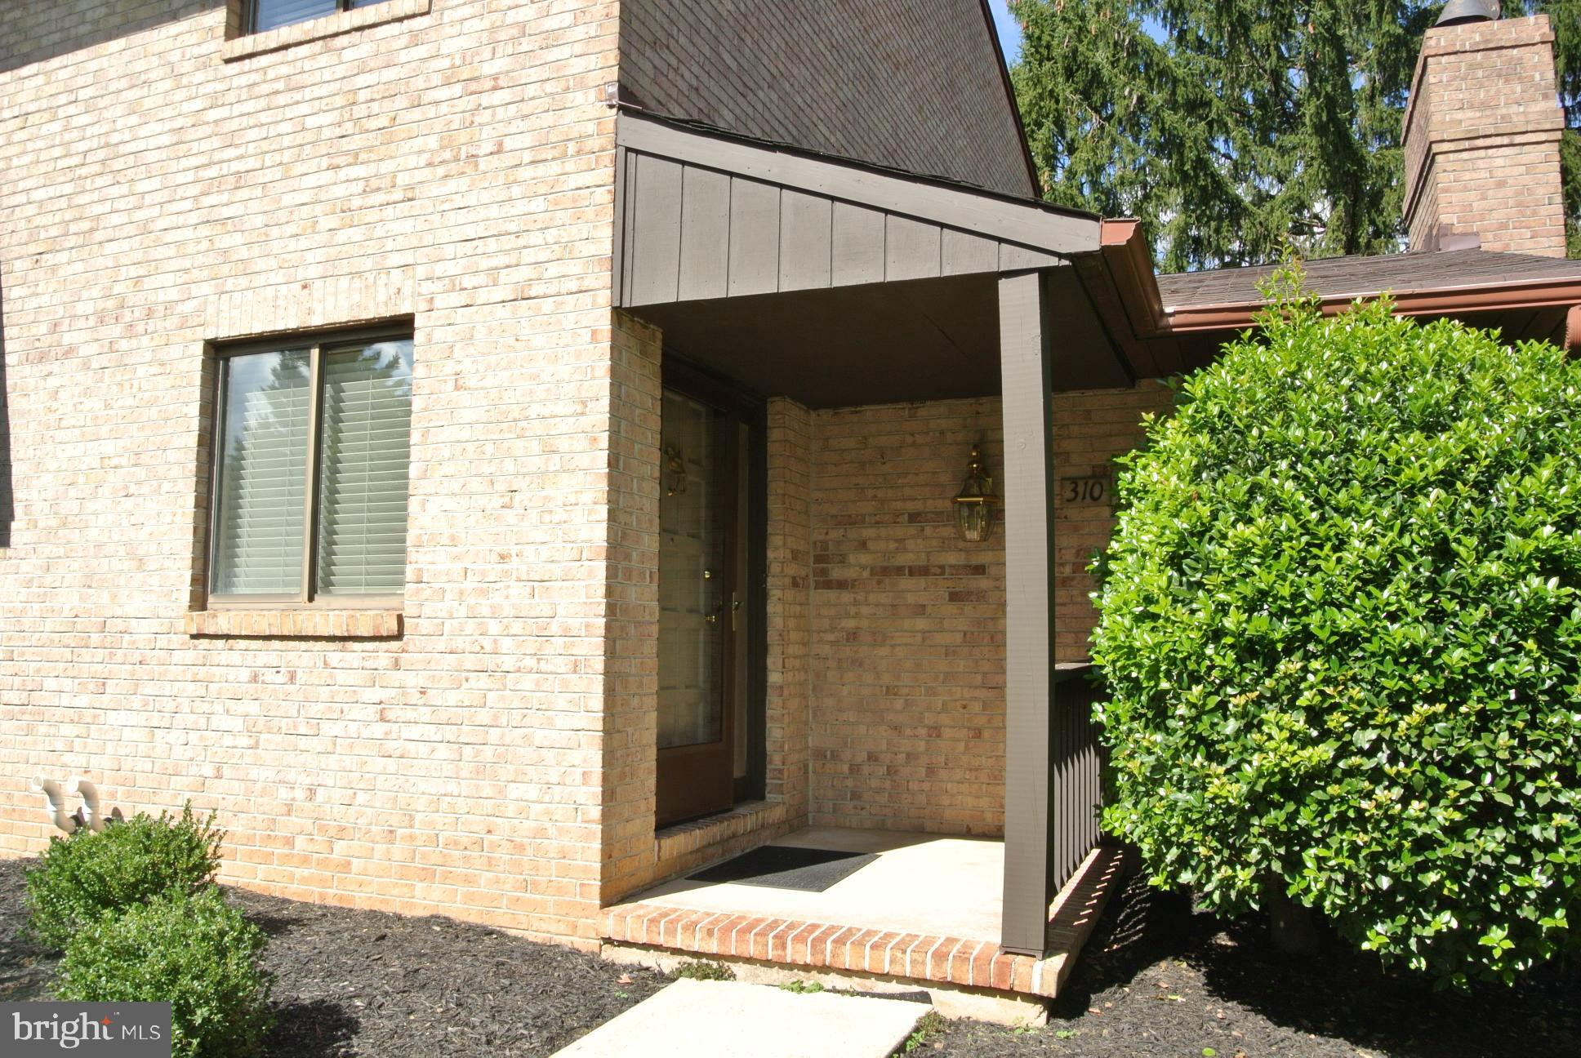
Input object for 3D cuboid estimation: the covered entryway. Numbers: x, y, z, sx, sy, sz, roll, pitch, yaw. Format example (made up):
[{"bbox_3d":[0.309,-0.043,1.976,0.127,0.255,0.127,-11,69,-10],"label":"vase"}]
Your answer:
[{"bbox_3d":[0.578,0.012,5.151,1.870,3.190,2.150,-2,-5,22],"label":"covered entryway"}]

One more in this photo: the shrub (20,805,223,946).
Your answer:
[{"bbox_3d":[-2.400,1.240,4.320,0.630,0.500,0.620,-2,-5,22],"label":"shrub"}]

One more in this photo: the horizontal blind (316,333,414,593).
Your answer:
[{"bbox_3d":[-1.856,-0.280,5.188,0.520,1.140,0.050,-2,-5,22],"label":"horizontal blind"}]

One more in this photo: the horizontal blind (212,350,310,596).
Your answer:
[{"bbox_3d":[-2.393,-0.266,5.407,0.520,1.140,0.050,-2,-5,22],"label":"horizontal blind"}]

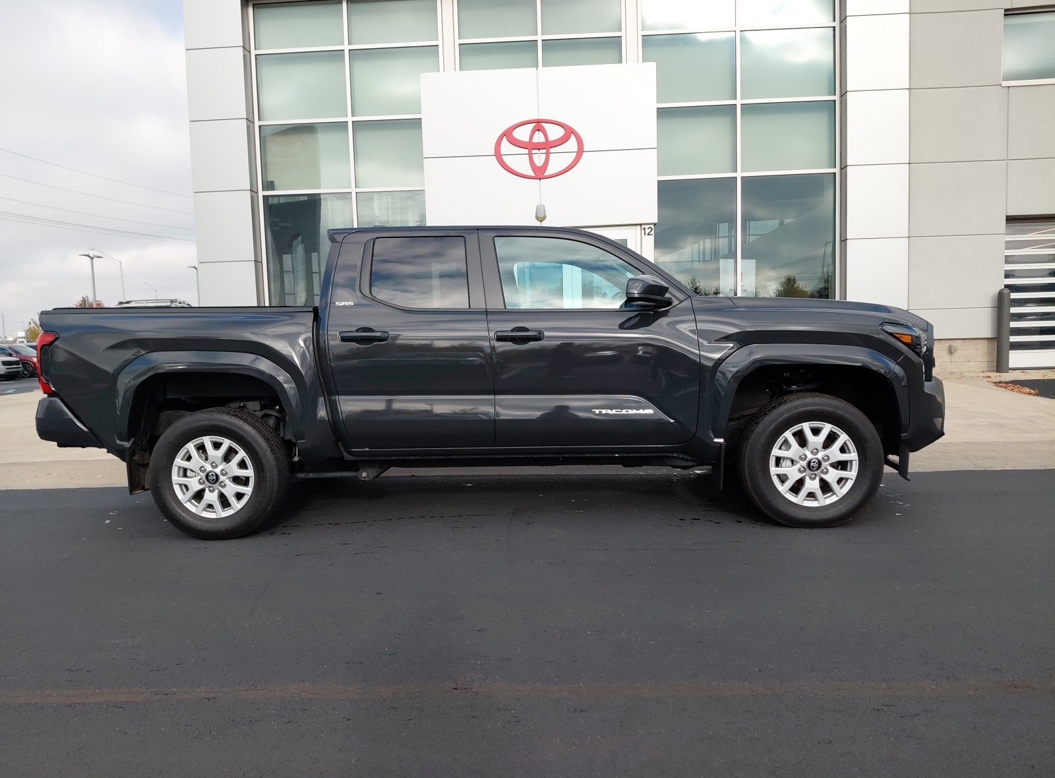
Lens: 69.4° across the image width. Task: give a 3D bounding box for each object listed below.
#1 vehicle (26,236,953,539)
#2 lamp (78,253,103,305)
[{"bbox_3d":[-0.174,-0.158,5.092,5.410,1.870,2.020,-1,4,3],"label":"vehicle"},{"bbox_3d":[-27.935,-5.033,49.254,0.450,7.290,1.650,1,5,33],"label":"lamp"}]

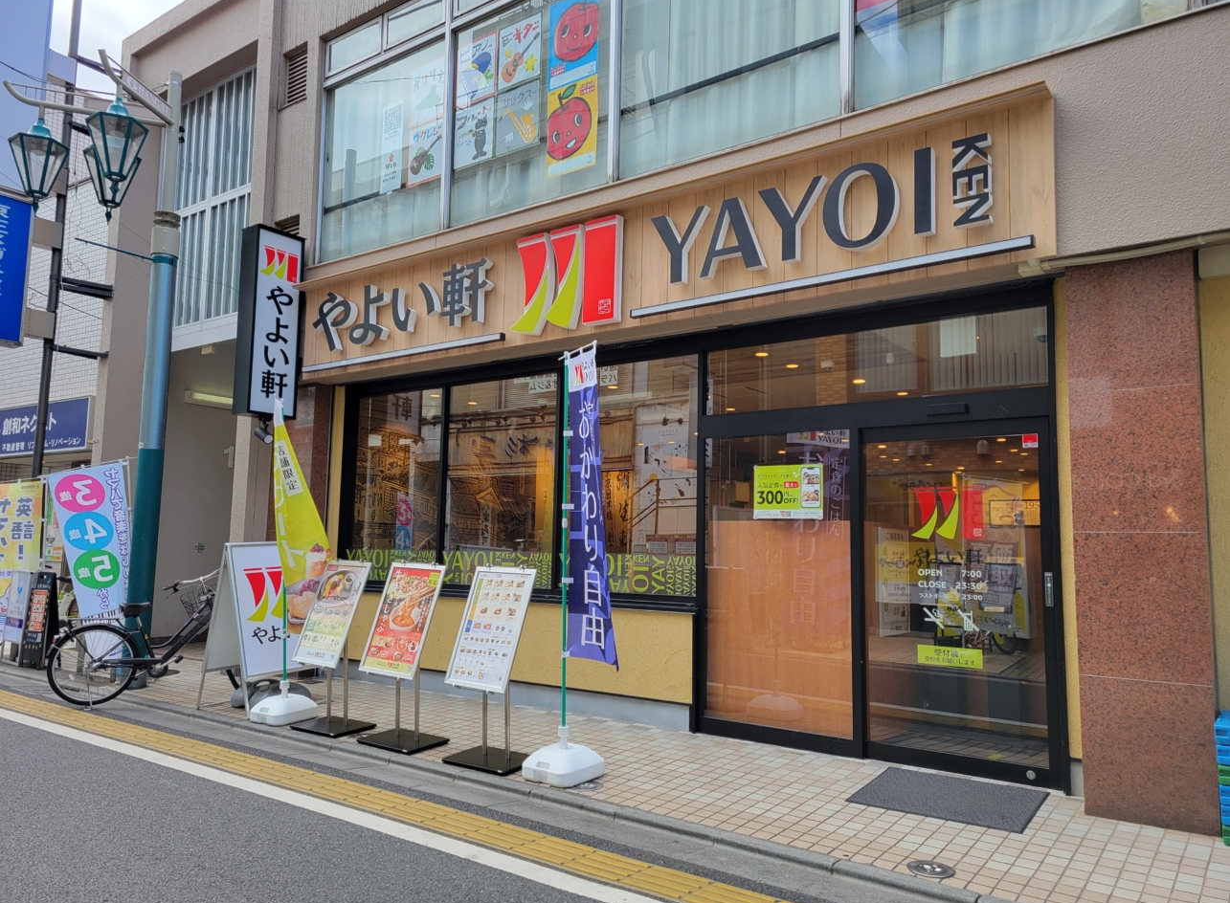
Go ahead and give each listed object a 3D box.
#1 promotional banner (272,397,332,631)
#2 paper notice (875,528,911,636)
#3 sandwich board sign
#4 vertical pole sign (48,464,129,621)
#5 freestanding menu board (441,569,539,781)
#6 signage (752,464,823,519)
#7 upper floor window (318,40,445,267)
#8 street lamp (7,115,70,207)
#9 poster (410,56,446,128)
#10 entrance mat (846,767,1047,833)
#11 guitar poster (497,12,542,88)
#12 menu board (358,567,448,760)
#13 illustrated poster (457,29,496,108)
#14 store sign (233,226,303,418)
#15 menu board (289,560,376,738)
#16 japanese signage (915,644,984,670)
[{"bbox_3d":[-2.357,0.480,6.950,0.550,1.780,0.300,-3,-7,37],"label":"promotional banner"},{"bbox_3d":[1.940,0.904,6.439,0.030,0.740,0.580,-3,-7,37],"label":"paper notice"},{"bbox_3d":[-2.861,1.428,7.686,0.683,1.347,0.824,-3,-6,32],"label":"sandwich board sign"},{"bbox_3d":[-4.928,1.070,8.750,0.660,1.850,0.150,4,-6,-29],"label":"vertical pole sign"},{"bbox_3d":[-0.758,1.330,5.787,0.540,1.210,0.390,-4,-7,40],"label":"freestanding menu board"},{"bbox_3d":[1.156,0.273,6.175,0.503,0.364,0.010,-3,-6,35],"label":"signage"},{"bbox_3d":[-2.209,-2.838,8.747,1.850,1.870,0.080,-3,-7,37],"label":"upper floor window"},{"bbox_3d":[-5.292,-2.612,8.490,0.477,0.894,0.477,-3,-6,35],"label":"street lamp"},{"bbox_3d":[-1.713,-3.287,8.443,0.490,0.570,0.010,-3,-7,37],"label":"poster"},{"bbox_3d":[1.799,1.865,4.989,0.894,0.012,0.734,-3,-3,35],"label":"entrance mat"},{"bbox_3d":[-0.790,-3.316,7.672,0.463,0.560,0.010,-3,-6,35],"label":"guitar poster"},{"bbox_3d":[-1.471,1.396,6.415,0.633,1.226,0.442,-4,-7,39],"label":"menu board"},{"bbox_3d":[-1.212,-3.326,8.066,0.513,0.580,0.010,-3,-7,37],"label":"illustrated poster"},{"bbox_3d":[-3.218,-1.175,8.609,0.248,1.720,0.493,-3,-6,35],"label":"store sign"},{"bbox_3d":[-2.051,1.405,6.759,0.540,1.210,0.380,-4,-7,39],"label":"menu board"},{"bbox_3d":[2.018,1.239,5.571,0.384,0.110,0.008,-3,-7,37],"label":"japanese signage"}]

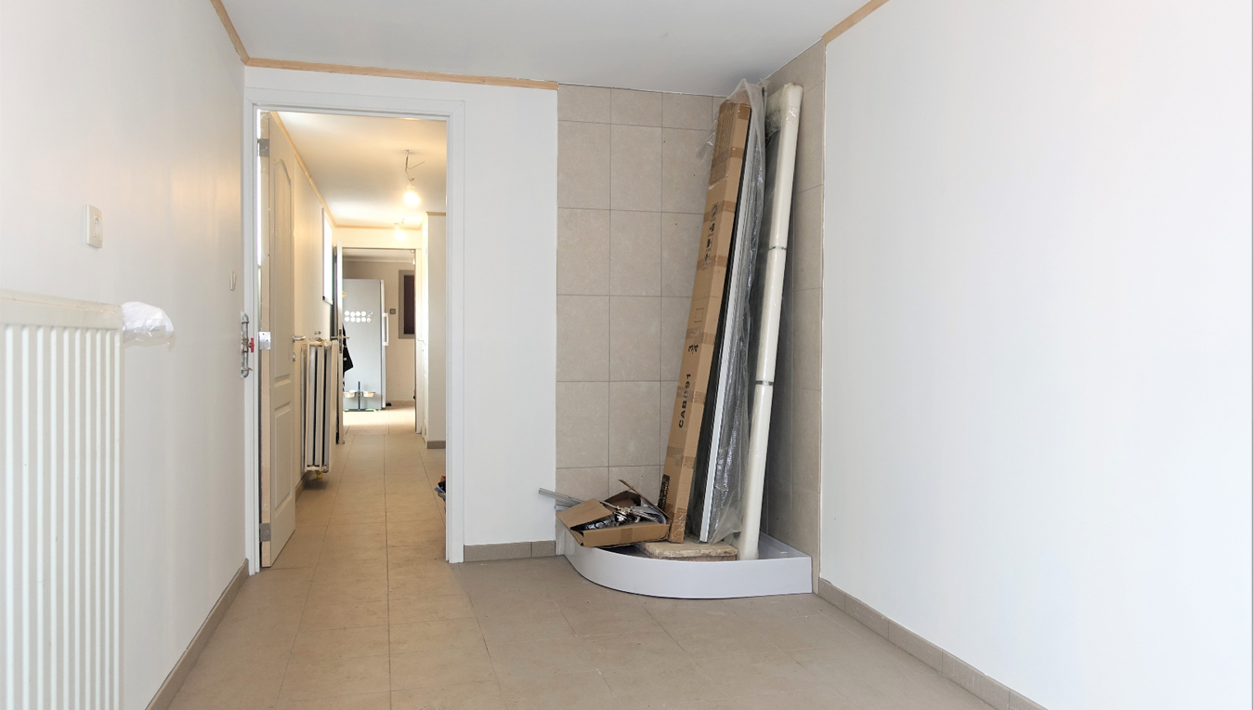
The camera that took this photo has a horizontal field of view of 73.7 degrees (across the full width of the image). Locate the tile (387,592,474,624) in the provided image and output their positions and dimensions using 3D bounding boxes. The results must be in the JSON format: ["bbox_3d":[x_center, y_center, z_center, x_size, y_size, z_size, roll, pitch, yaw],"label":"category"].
[{"bbox_3d":[-0.737,0.961,3.152,0.302,0.010,0.300,0,1,-15],"label":"tile"}]

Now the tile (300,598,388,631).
[{"bbox_3d":[-1.031,0.959,3.060,0.302,0.010,0.302,0,1,-16],"label":"tile"}]

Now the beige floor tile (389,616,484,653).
[{"bbox_3d":[-0.636,0.940,2.791,0.301,0.010,0.286,0,1,-16],"label":"beige floor tile"}]

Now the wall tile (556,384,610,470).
[{"bbox_3d":[-0.204,0.328,3.939,0.253,0.405,0.010,0,1,-16],"label":"wall tile"}]

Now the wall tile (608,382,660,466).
[{"bbox_3d":[0.038,0.325,3.952,0.253,0.400,0.010,0,1,-16],"label":"wall tile"}]

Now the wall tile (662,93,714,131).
[{"bbox_3d":[0.293,-1.167,4.019,0.250,0.166,0.010,0,1,-14],"label":"wall tile"}]

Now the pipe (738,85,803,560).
[{"bbox_3d":[0.586,-0.118,3.400,0.075,1.962,0.075,5,0,-16],"label":"pipe"}]

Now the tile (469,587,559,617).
[{"bbox_3d":[-0.425,0.937,3.149,0.301,0.010,0.286,0,1,-16],"label":"tile"}]

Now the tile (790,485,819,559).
[{"bbox_3d":[0.730,0.742,3.402,0.012,0.401,0.230,0,1,-16],"label":"tile"}]

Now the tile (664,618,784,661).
[{"bbox_3d":[0.314,0.955,2.788,0.303,0.012,0.288,0,1,-16],"label":"tile"}]

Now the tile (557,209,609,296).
[{"bbox_3d":[-0.202,-0.478,3.919,0.250,0.400,0.010,0,1,-14],"label":"tile"}]

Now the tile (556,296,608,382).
[{"bbox_3d":[-0.204,-0.076,3.888,0.252,0.400,0.012,0,1,-16],"label":"tile"}]

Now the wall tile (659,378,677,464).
[{"bbox_3d":[0.282,0.327,4.036,0.252,0.400,0.012,0,1,-16],"label":"wall tile"}]

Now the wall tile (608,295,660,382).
[{"bbox_3d":[0.041,-0.074,3.946,0.253,0.400,0.010,0,1,-16],"label":"wall tile"}]

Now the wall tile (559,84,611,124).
[{"bbox_3d":[-0.195,-1.157,3.862,0.253,0.168,0.010,0,1,-16],"label":"wall tile"}]

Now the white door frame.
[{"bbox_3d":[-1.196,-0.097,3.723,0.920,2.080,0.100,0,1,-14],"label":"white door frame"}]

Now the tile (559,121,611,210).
[{"bbox_3d":[-0.197,-0.874,3.865,0.253,0.400,0.010,0,1,-16],"label":"tile"}]

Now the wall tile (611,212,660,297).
[{"bbox_3d":[0.044,-0.476,3.952,0.252,0.400,0.012,0,1,-16],"label":"wall tile"}]

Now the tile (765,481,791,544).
[{"bbox_3d":[0.663,0.747,3.640,0.010,0.405,0.253,0,1,-16],"label":"tile"}]

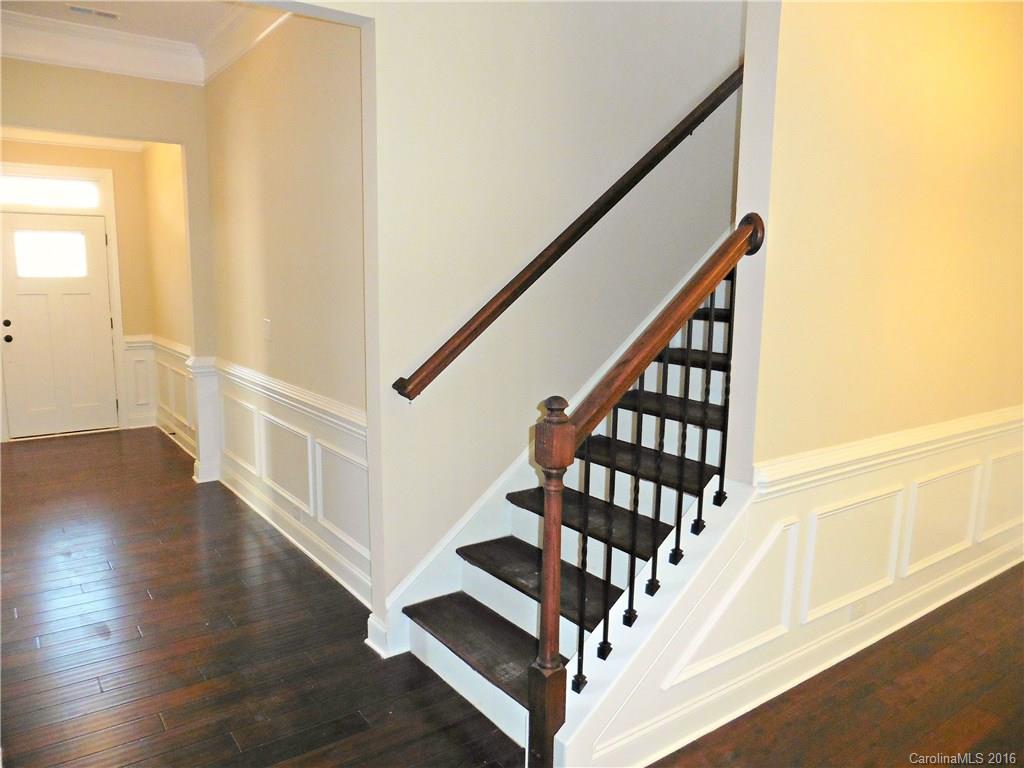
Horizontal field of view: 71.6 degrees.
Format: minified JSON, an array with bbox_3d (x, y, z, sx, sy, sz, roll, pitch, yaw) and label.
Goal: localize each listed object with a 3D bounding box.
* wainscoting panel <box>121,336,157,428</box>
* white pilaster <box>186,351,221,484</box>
[{"bbox_3d":[-3.724,-0.017,7.084,0.270,0.915,0.050,-5,10,-35],"label":"wainscoting panel"},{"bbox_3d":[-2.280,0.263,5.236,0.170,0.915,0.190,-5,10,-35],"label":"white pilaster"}]

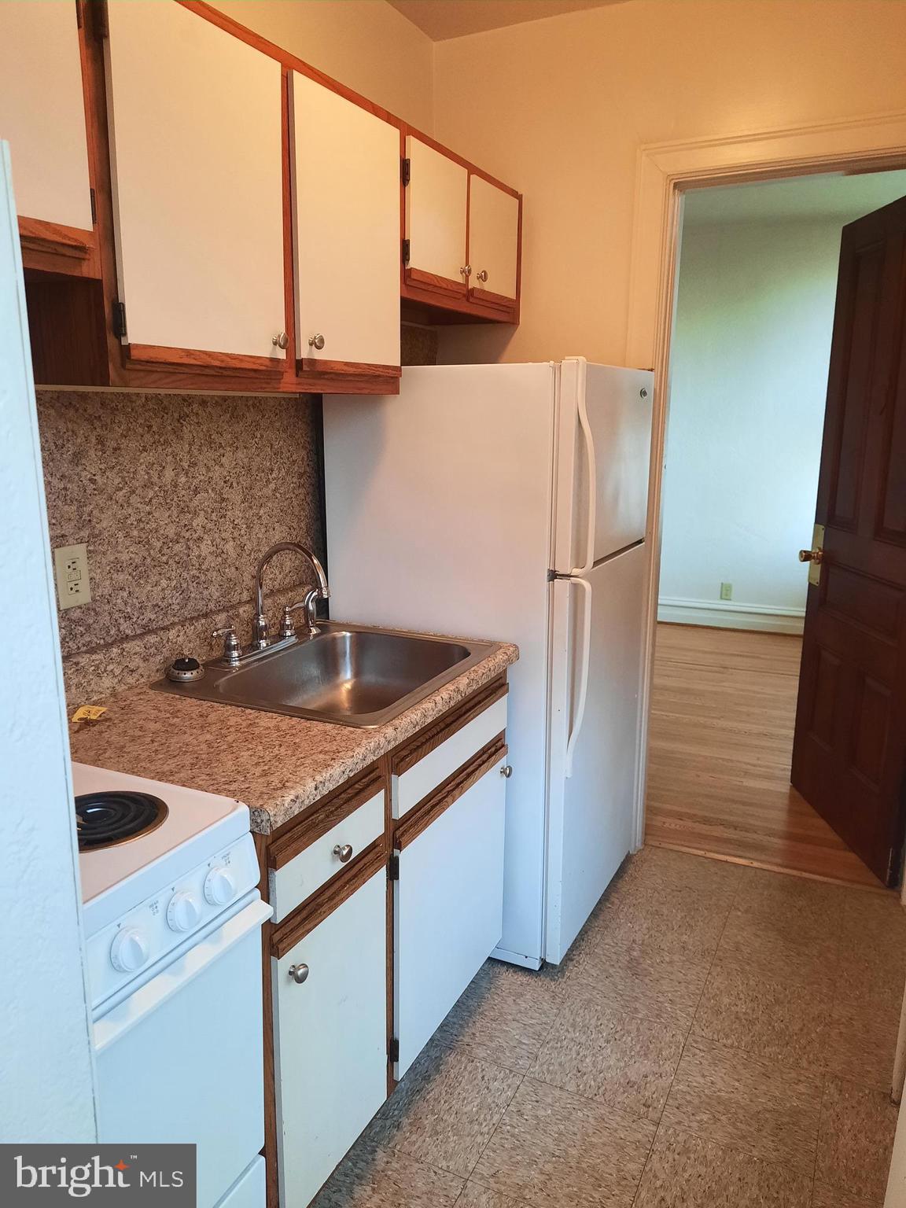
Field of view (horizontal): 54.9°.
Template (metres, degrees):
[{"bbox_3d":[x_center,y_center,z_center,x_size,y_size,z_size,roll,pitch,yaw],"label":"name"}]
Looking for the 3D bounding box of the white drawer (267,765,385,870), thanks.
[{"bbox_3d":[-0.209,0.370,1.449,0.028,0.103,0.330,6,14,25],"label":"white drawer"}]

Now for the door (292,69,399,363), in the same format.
[{"bbox_3d":[-0.221,-0.784,1.867,0.025,0.532,0.405,6,14,25],"label":"door"}]

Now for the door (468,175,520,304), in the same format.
[{"bbox_3d":[0.118,-1.060,2.556,0.028,0.299,0.323,6,14,25],"label":"door"}]

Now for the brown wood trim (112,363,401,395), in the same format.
[{"bbox_3d":[-0.332,-0.447,1.745,0.025,0.040,0.895,6,14,25],"label":"brown wood trim"}]

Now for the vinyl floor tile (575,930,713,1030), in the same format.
[{"bbox_3d":[0.508,1.000,2.325,0.305,0.008,0.305,6,14,25],"label":"vinyl floor tile"}]

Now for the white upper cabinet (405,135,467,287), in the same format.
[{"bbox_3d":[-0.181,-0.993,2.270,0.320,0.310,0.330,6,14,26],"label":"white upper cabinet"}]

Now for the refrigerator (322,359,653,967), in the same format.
[{"bbox_3d":[0.143,0.115,2.586,0.750,1.590,0.700,6,14,26],"label":"refrigerator"}]

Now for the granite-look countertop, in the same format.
[{"bbox_3d":[-0.332,0.191,1.809,0.635,0.042,0.985,6,14,26],"label":"granite-look countertop"}]

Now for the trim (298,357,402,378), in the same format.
[{"bbox_3d":[-0.220,-0.514,1.908,0.025,0.027,0.415,6,14,25],"label":"trim"}]

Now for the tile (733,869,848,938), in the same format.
[{"bbox_3d":[1.042,0.906,2.705,0.305,0.004,0.297,6,14,26],"label":"tile"}]

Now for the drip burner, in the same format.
[{"bbox_3d":[-0.493,0.305,1.209,0.191,0.030,0.191,6,14,26],"label":"drip burner"}]

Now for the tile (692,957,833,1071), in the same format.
[{"bbox_3d":[0.781,1.030,2.195,0.305,0.008,0.305,6,14,25],"label":"tile"}]

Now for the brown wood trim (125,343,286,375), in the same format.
[{"bbox_3d":[-0.421,-0.426,1.538,0.022,0.037,0.405,6,14,26],"label":"brown wood trim"}]

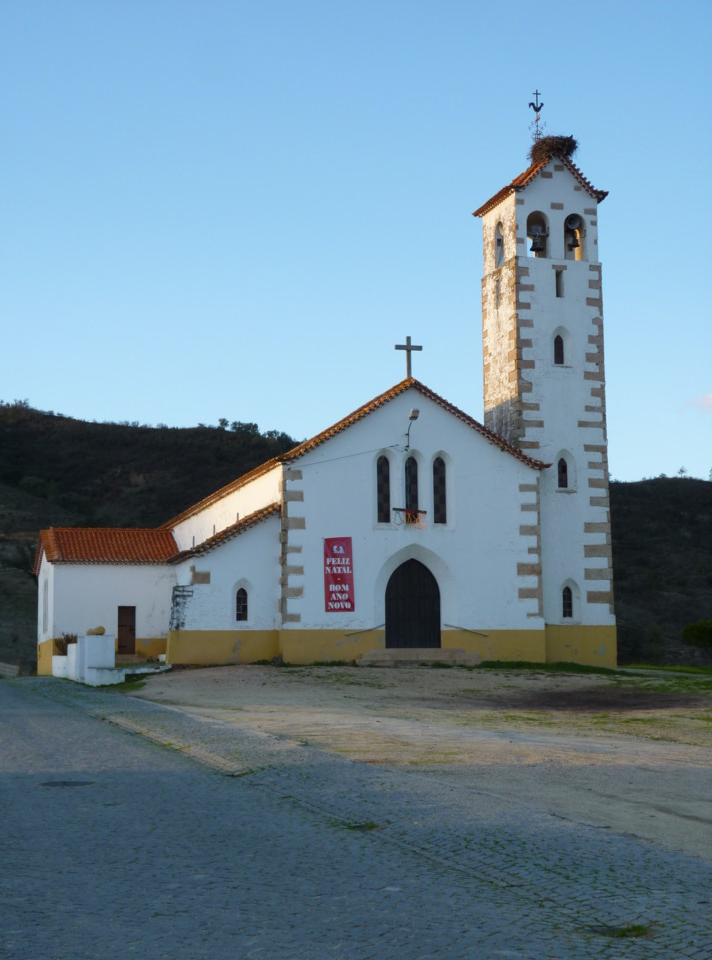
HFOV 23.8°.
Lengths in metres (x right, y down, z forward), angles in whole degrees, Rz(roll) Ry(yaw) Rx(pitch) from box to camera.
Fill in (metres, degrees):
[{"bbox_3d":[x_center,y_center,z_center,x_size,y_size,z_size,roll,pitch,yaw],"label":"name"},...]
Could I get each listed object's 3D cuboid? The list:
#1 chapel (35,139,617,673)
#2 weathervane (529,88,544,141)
[{"bbox_3d":[-2.827,-1.510,71.225,18.927,19.323,26.781,1,-8,-16],"label":"chapel"},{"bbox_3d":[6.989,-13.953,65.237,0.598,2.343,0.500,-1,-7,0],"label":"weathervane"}]

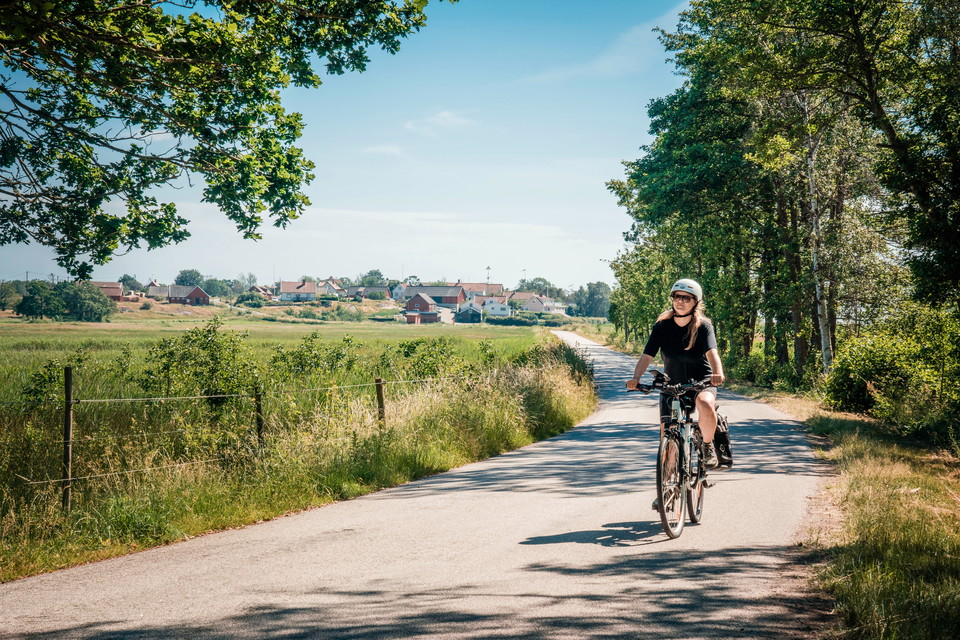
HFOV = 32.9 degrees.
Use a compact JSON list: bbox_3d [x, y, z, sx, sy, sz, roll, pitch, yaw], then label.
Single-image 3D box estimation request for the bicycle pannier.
[{"bbox_3d":[1.755,0.895,12.000,0.180,0.400,0.300,-2,0,17],"label":"bicycle pannier"}]

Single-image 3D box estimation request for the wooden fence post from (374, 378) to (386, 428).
[{"bbox_3d":[-1.200,1.190,19.800,0.078,0.950,0.078,-4,0,-17],"label":"wooden fence post"}]

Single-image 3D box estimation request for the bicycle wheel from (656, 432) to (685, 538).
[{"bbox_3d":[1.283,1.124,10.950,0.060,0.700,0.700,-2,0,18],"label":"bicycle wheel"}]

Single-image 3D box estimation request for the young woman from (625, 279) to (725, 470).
[{"bbox_3d":[1.440,0.505,11.560,0.660,1.600,0.760,0,0,17],"label":"young woman"}]

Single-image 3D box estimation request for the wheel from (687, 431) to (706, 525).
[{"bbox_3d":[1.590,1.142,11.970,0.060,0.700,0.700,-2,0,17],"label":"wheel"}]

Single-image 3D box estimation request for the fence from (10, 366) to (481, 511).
[{"bbox_3d":[-1.760,1.060,17.400,0.100,1.120,11.500,0,-1,17],"label":"fence"}]

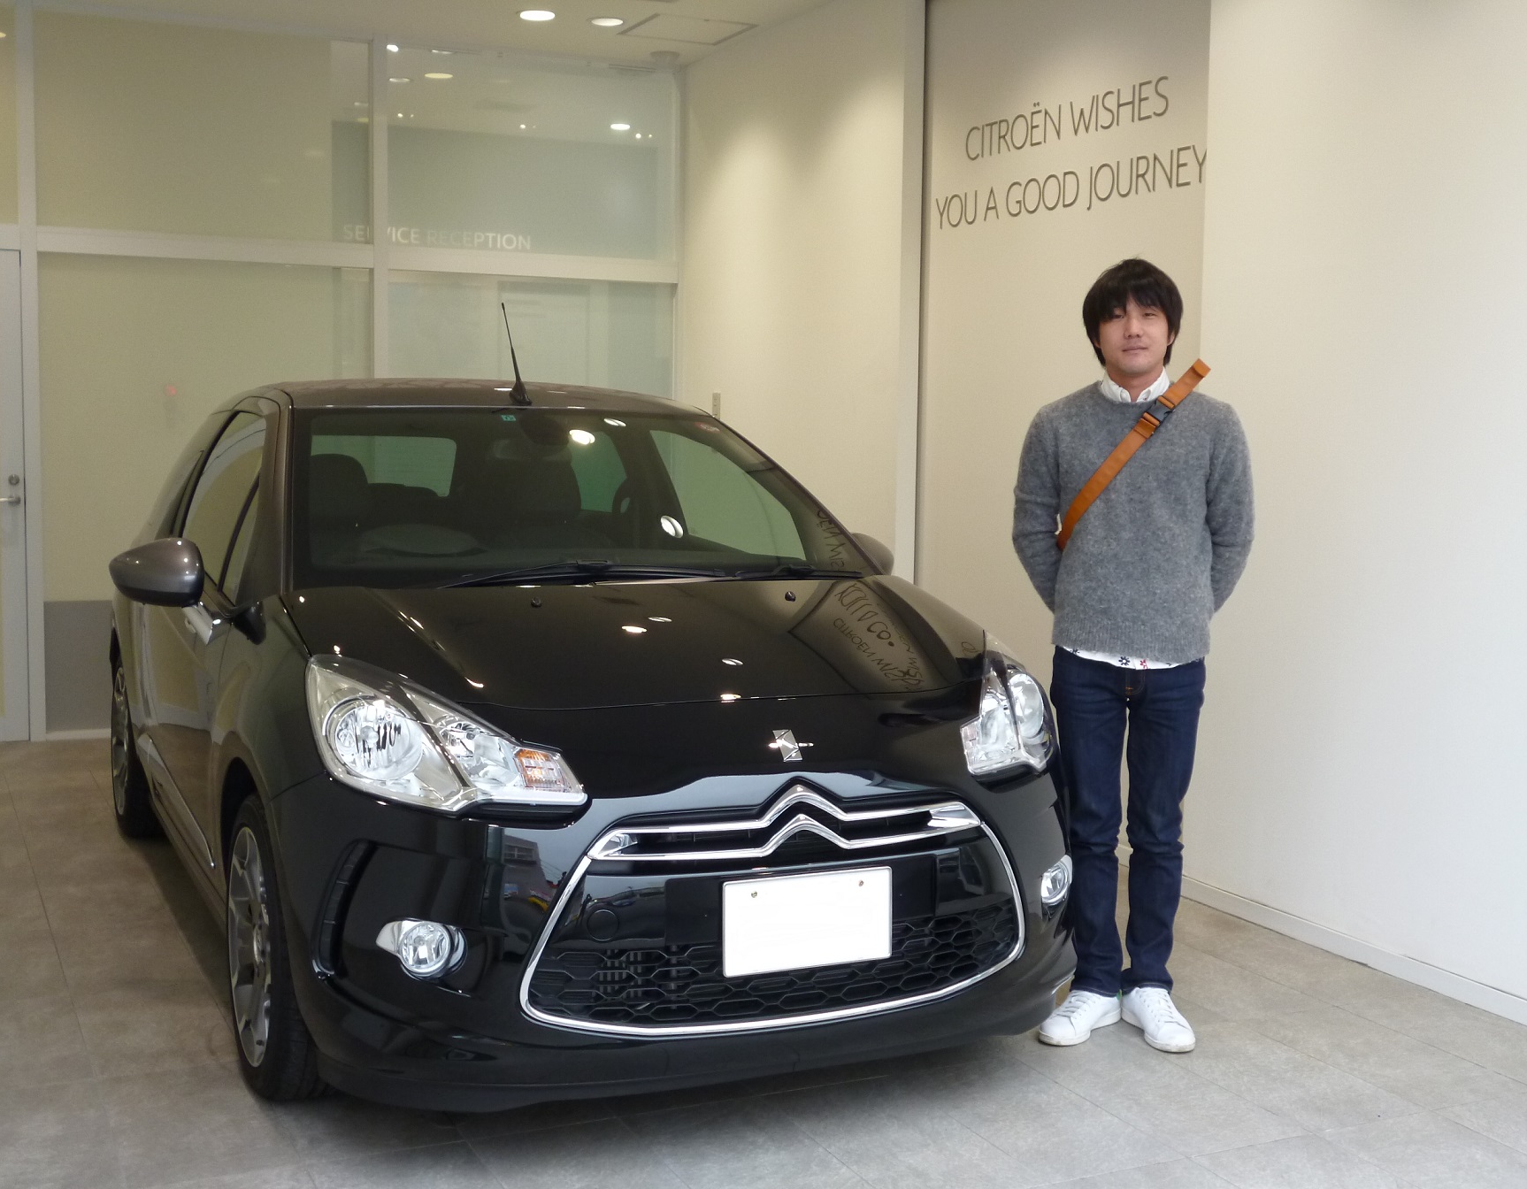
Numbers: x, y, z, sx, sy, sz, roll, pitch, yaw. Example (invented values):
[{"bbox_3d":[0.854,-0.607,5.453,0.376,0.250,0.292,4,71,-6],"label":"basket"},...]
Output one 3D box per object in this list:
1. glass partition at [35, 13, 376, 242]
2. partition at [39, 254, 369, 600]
[{"bbox_3d":[-2.279,-1.902,7.725,1.342,0.839,0.040,-2,6,-25],"label":"glass partition"},{"bbox_3d":[-2.297,-0.686,7.841,1.347,1.404,0.040,-2,6,-25],"label":"partition"}]

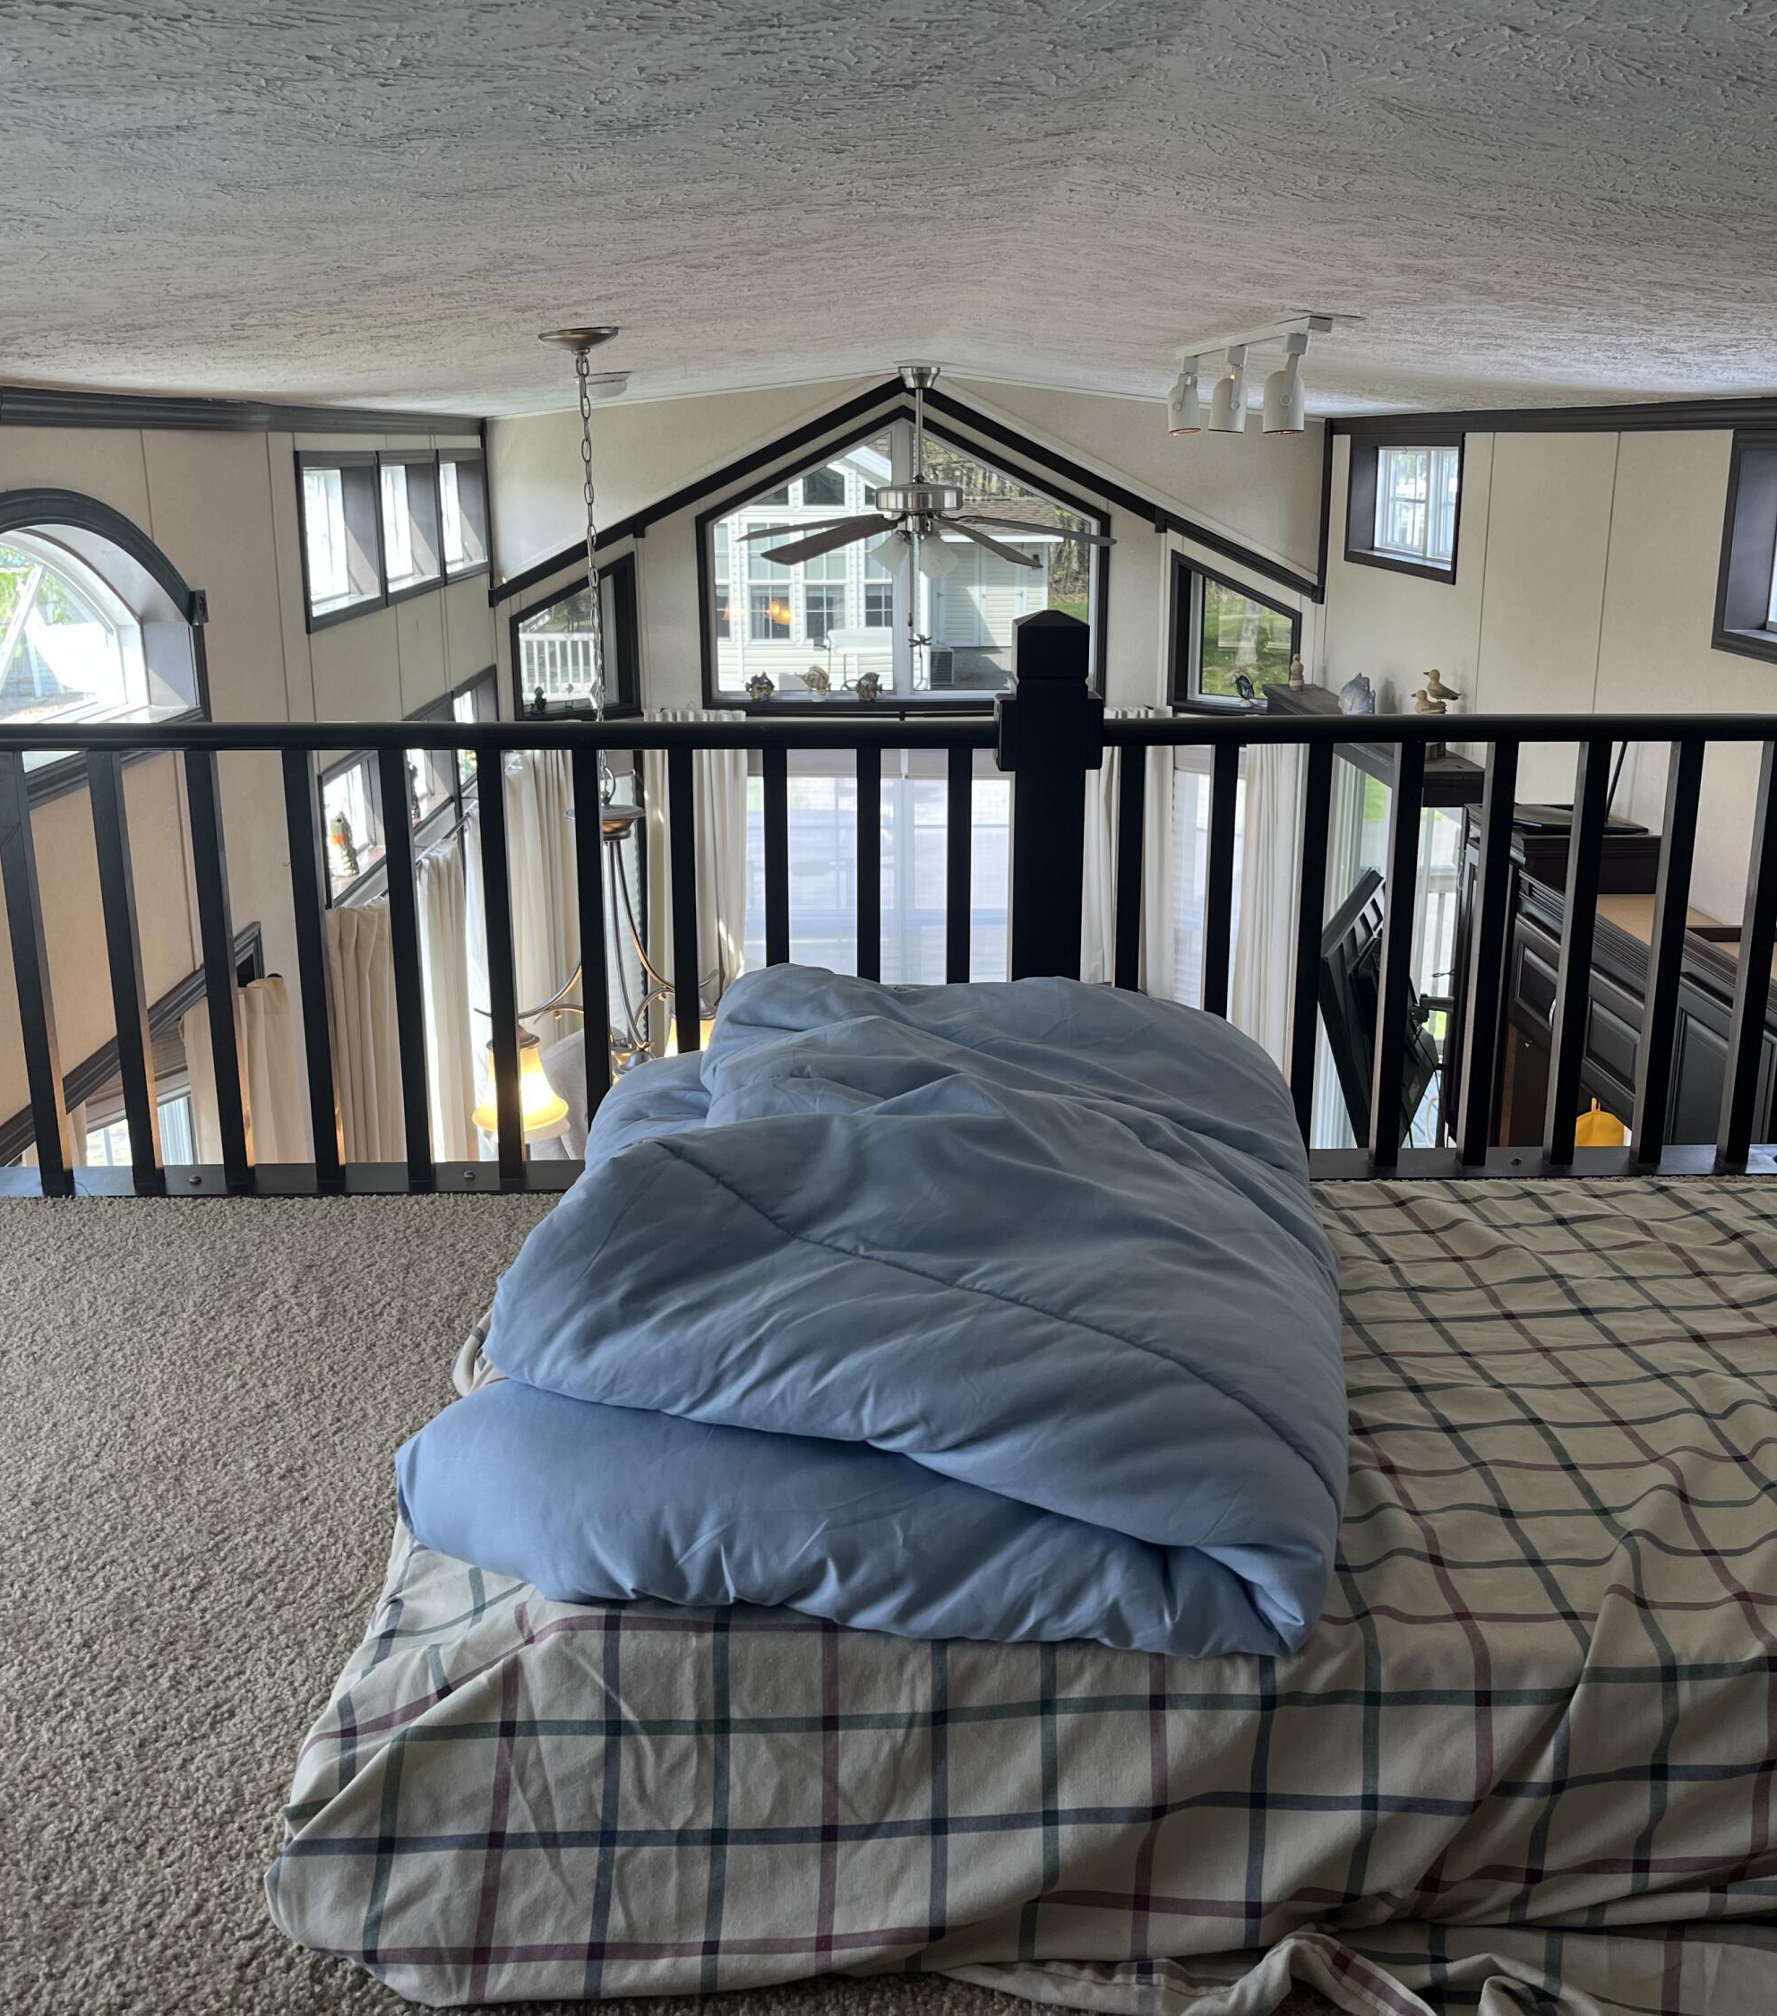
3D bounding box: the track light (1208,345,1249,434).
[{"bbox_3d":[0.680,-1.231,4.032,0.078,0.165,0.084,-1,16,-1],"label":"track light"}]

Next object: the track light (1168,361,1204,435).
[{"bbox_3d":[0.678,-1.394,4.610,0.077,0.158,0.083,-1,16,-1],"label":"track light"}]

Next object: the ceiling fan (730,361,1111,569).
[{"bbox_3d":[0.108,-1.777,6.672,1.270,0.667,1.250,-1,16,-1],"label":"ceiling fan"}]

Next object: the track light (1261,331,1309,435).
[{"bbox_3d":[0.698,-1.096,3.551,0.078,0.168,0.084,-1,16,-1],"label":"track light"}]

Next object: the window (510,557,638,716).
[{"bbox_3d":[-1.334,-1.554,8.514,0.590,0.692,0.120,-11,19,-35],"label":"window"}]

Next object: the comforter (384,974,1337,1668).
[{"bbox_3d":[0.015,0.181,1.698,0.670,0.250,0.900,1,16,3],"label":"comforter"}]

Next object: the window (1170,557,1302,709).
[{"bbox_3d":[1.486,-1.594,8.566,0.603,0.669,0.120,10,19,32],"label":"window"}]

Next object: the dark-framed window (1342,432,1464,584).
[{"bbox_3d":[1.833,-1.768,7.087,0.120,0.472,1.483,-1,16,-1],"label":"dark-framed window"}]

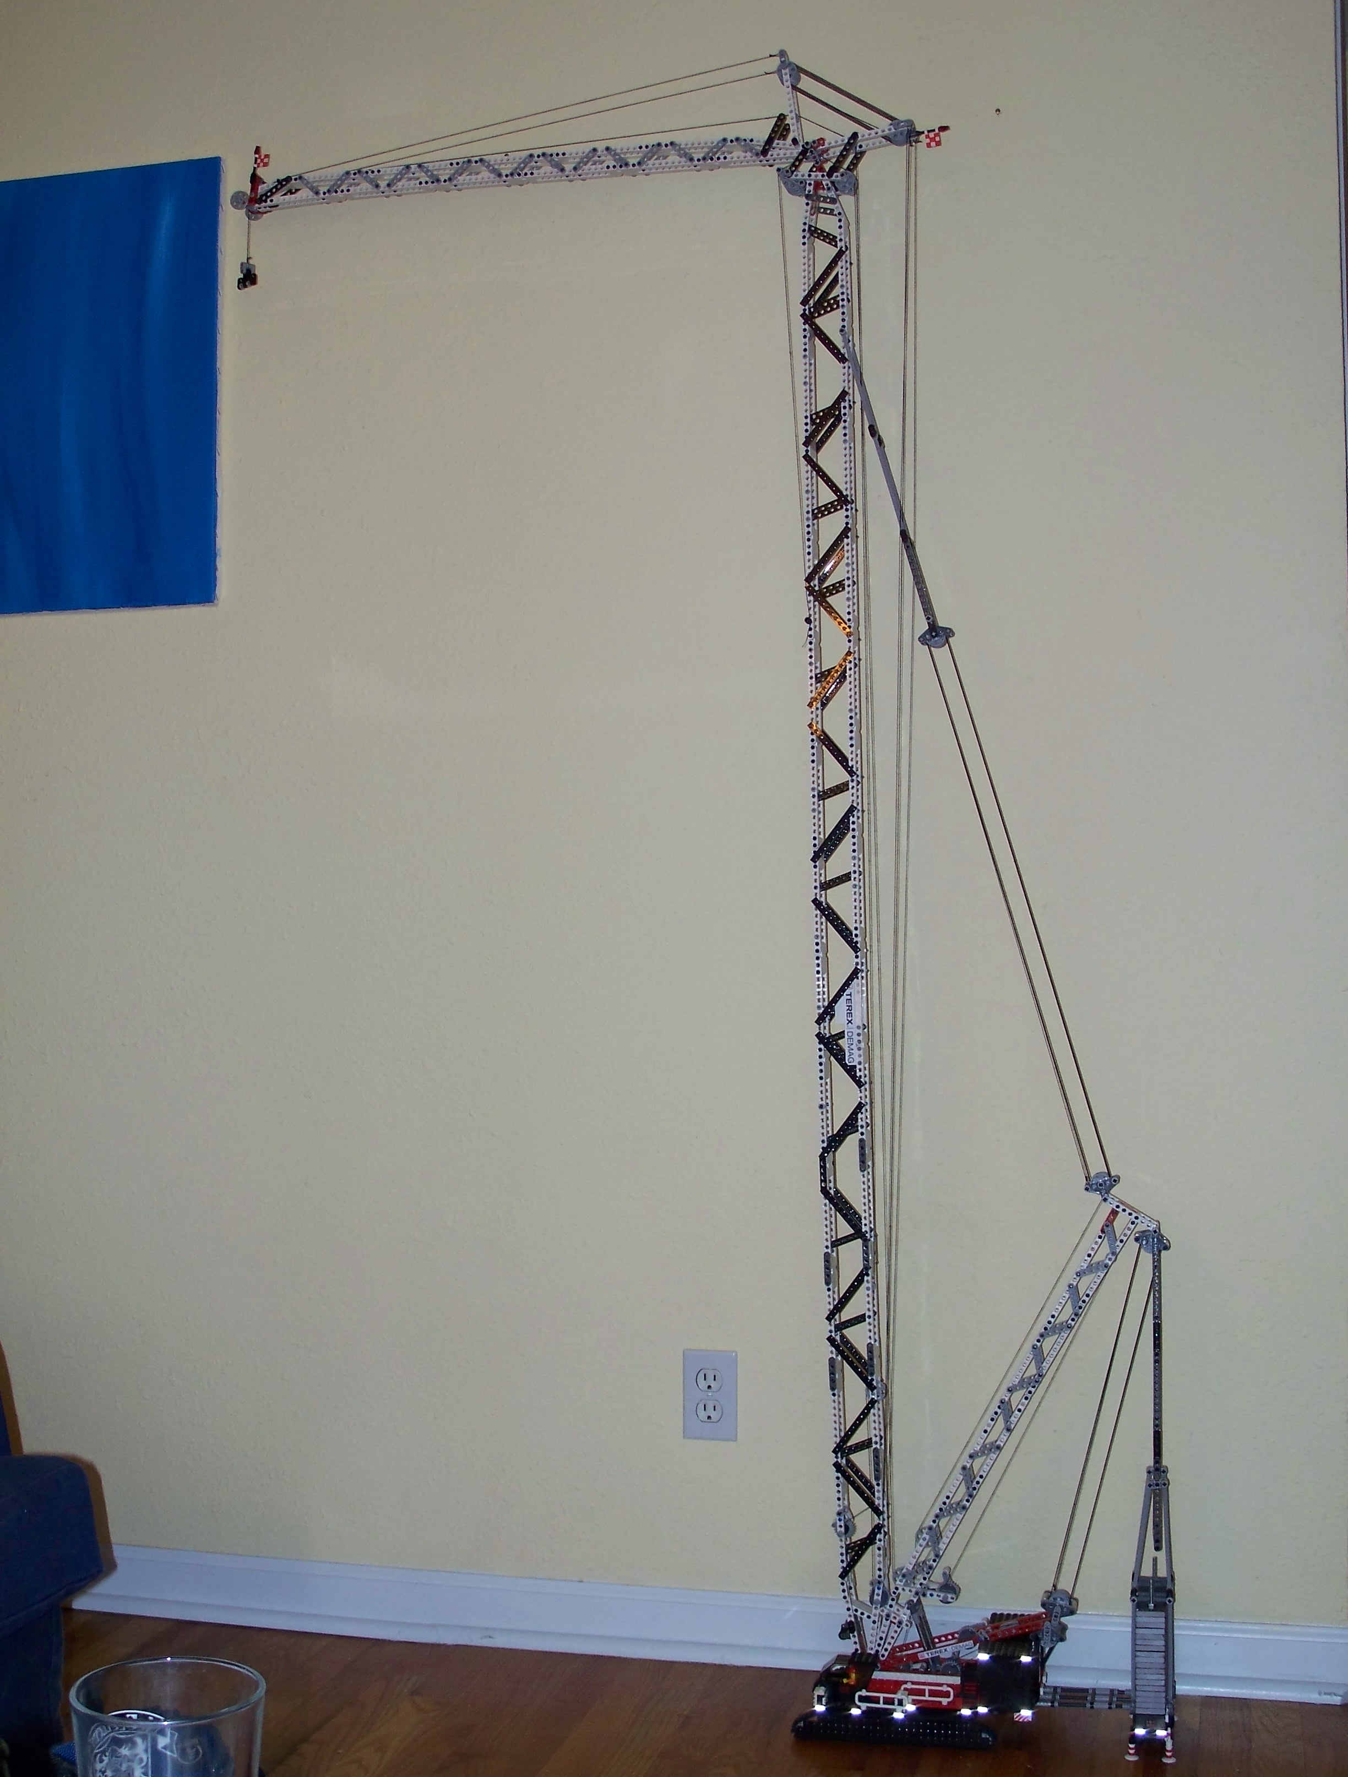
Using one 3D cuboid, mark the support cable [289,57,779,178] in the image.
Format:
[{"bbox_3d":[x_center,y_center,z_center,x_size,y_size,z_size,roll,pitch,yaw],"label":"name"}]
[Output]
[{"bbox_3d":[-0.168,-0.919,2.662,0.606,0.003,0.003,-9,-4,13],"label":"support cable"}]

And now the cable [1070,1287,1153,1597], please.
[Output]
[{"bbox_3d":[0.486,0.594,2.462,0.004,0.394,0.004,14,1,14],"label":"cable"}]

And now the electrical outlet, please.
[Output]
[{"bbox_3d":[0.046,0.641,2.820,0.070,0.114,0.007,-1,-2,14],"label":"electrical outlet"}]

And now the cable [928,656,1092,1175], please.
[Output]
[{"bbox_3d":[0.375,0.022,2.510,0.005,0.623,0.005,-17,-6,13],"label":"cable"}]

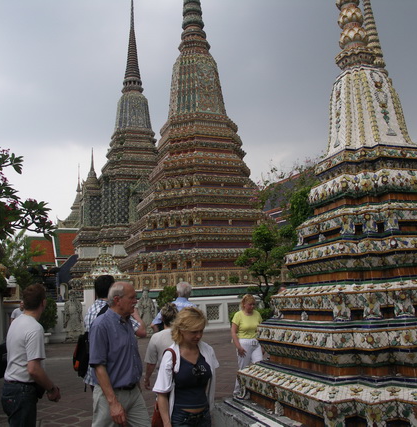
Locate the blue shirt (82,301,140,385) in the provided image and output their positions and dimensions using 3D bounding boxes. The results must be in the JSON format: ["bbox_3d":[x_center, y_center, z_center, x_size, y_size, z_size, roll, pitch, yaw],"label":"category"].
[{"bbox_3d":[-0.855,1.155,4.101,0.520,0.756,0.360,-10,-12,29],"label":"blue shirt"}]

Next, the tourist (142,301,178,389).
[{"bbox_3d":[-0.405,1.661,4.432,0.500,1.566,0.360,-5,-10,6],"label":"tourist"}]

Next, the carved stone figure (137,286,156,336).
[{"bbox_3d":[-2.871,4.561,21.324,0.950,2.270,0.750,-1,-11,-14],"label":"carved stone figure"}]

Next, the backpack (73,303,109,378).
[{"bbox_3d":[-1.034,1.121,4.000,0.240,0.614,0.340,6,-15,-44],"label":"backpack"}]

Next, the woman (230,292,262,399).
[{"bbox_3d":[0.622,2.144,7.554,0.500,1.604,0.420,-1,-11,-17],"label":"woman"}]

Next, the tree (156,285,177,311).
[{"bbox_3d":[-1.716,3.974,19.941,1.150,1.774,1.100,-1,-11,-14],"label":"tree"}]

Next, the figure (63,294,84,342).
[{"bbox_3d":[-6.079,4.736,20.729,0.950,2.136,0.750,-1,-11,-14],"label":"figure"}]

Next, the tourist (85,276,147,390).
[{"bbox_3d":[-0.808,1.473,4.021,0.560,1.840,0.420,-10,-12,29],"label":"tourist"}]

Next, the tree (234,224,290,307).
[{"bbox_3d":[2.247,2.417,18.951,2.200,3.954,2.000,-1,-11,-14],"label":"tree"}]

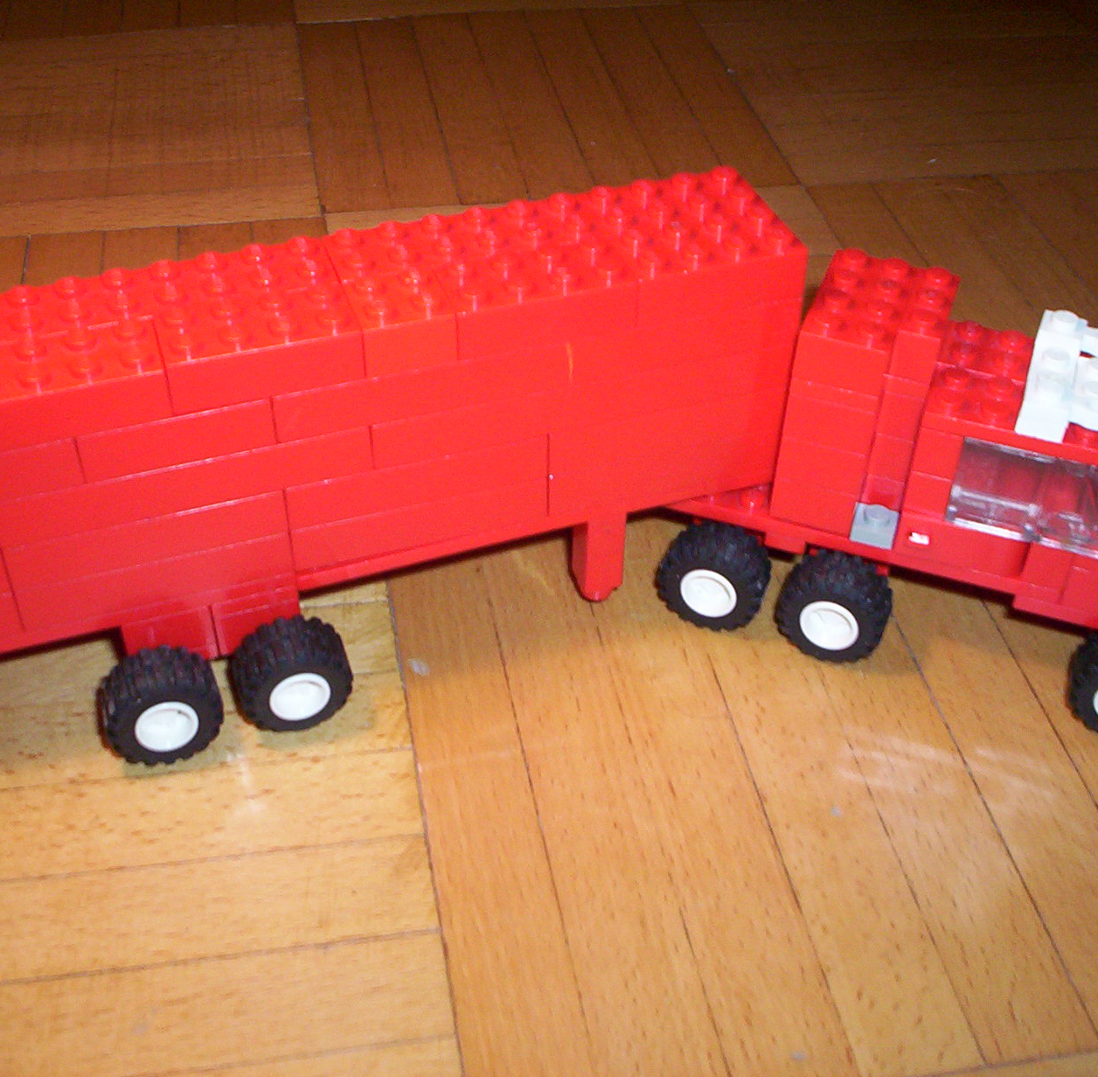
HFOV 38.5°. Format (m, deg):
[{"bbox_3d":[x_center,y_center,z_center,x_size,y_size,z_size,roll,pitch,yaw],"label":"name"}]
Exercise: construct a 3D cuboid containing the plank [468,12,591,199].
[{"bbox_3d":[-0.007,-0.136,0.493,0.019,0.008,0.133,-6,42,-8],"label":"plank"}]

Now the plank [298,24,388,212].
[{"bbox_3d":[-0.067,-0.135,0.506,0.020,0.008,0.140,-5,41,-9],"label":"plank"}]

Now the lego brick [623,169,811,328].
[{"bbox_3d":[0.026,-0.054,0.286,0.030,0.011,0.032,-12,42,-13],"label":"lego brick"}]

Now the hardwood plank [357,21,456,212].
[{"bbox_3d":[-0.045,-0.132,0.488,0.019,0.008,0.133,-6,42,-7],"label":"hardwood plank"}]

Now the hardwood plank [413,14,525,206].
[{"bbox_3d":[-0.026,-0.134,0.491,0.019,0.008,0.133,-6,42,-8],"label":"hardwood plank"}]

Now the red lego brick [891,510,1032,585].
[{"bbox_3d":[0.078,-0.002,0.294,0.024,0.010,0.010,15,43,16],"label":"red lego brick"}]

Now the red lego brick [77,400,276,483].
[{"bbox_3d":[-0.063,-0.020,0.264,0.032,0.010,0.013,-12,42,-14],"label":"red lego brick"}]

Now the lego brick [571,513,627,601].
[{"bbox_3d":[0.010,0.001,0.309,0.008,0.021,0.008,-12,42,-13],"label":"lego brick"}]

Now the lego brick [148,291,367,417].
[{"bbox_3d":[-0.048,-0.032,0.263,0.032,0.011,0.016,-12,42,-14],"label":"lego brick"}]

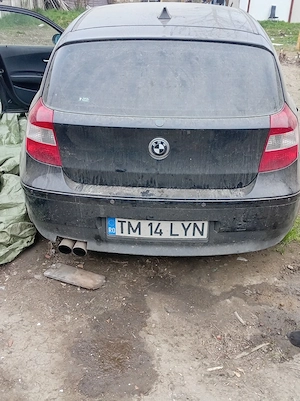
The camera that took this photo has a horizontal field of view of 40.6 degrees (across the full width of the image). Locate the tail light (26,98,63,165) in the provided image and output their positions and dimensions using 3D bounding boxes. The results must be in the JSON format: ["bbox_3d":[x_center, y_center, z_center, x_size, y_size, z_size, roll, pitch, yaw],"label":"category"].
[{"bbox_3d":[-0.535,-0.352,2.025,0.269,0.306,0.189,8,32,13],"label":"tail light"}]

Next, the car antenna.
[{"bbox_3d":[0.083,-1.010,2.170,0.067,0.056,0.140,2,31,3],"label":"car antenna"}]

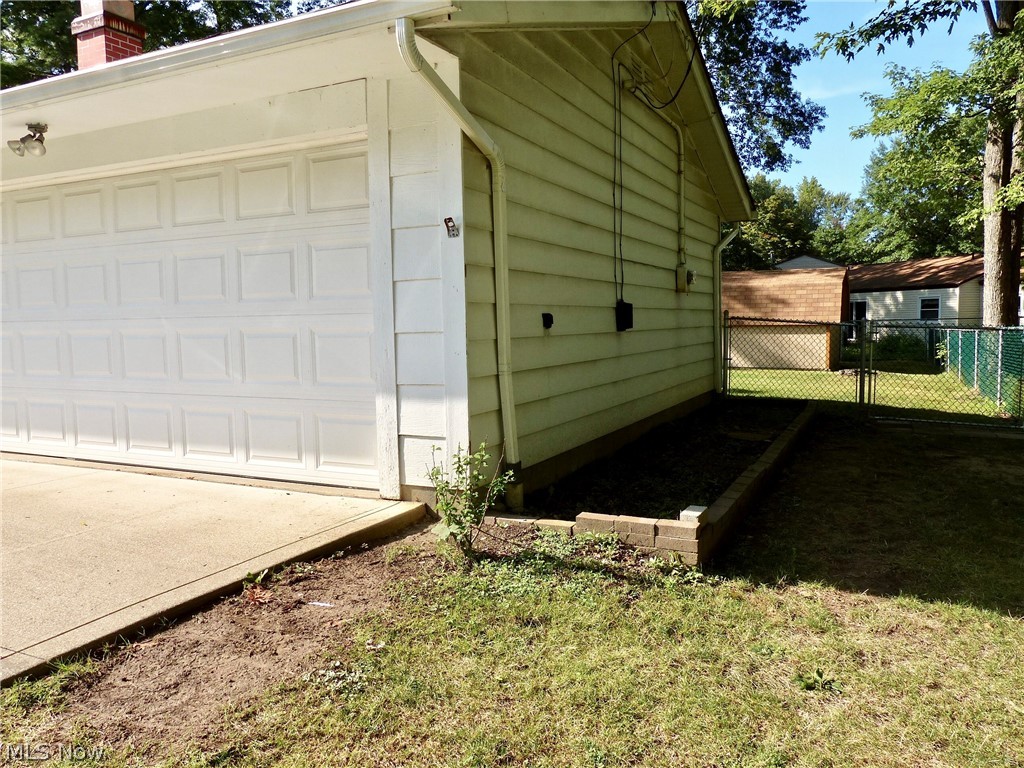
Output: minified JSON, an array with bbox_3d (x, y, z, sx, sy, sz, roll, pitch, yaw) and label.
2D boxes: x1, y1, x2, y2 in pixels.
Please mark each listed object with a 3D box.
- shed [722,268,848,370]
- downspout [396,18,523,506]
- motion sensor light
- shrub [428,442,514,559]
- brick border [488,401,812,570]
[{"bbox_3d":[8.020,-1.974,22.516,3.800,2.876,3.050,2,5,27],"label":"shed"},{"bbox_3d":[-0.234,-0.455,3.837,0.140,2.460,1.070,2,5,27],"label":"downspout"},{"bbox_3d":[-3.246,-1.641,4.963,0.240,0.190,0.190,2,5,27],"label":"motion sensor light"},{"bbox_3d":[-0.204,0.586,3.720,0.400,0.570,0.370,-1,5,0],"label":"shrub"},{"bbox_3d":[1.706,0.544,6.321,1.270,0.220,5.920,2,5,27],"label":"brick border"}]

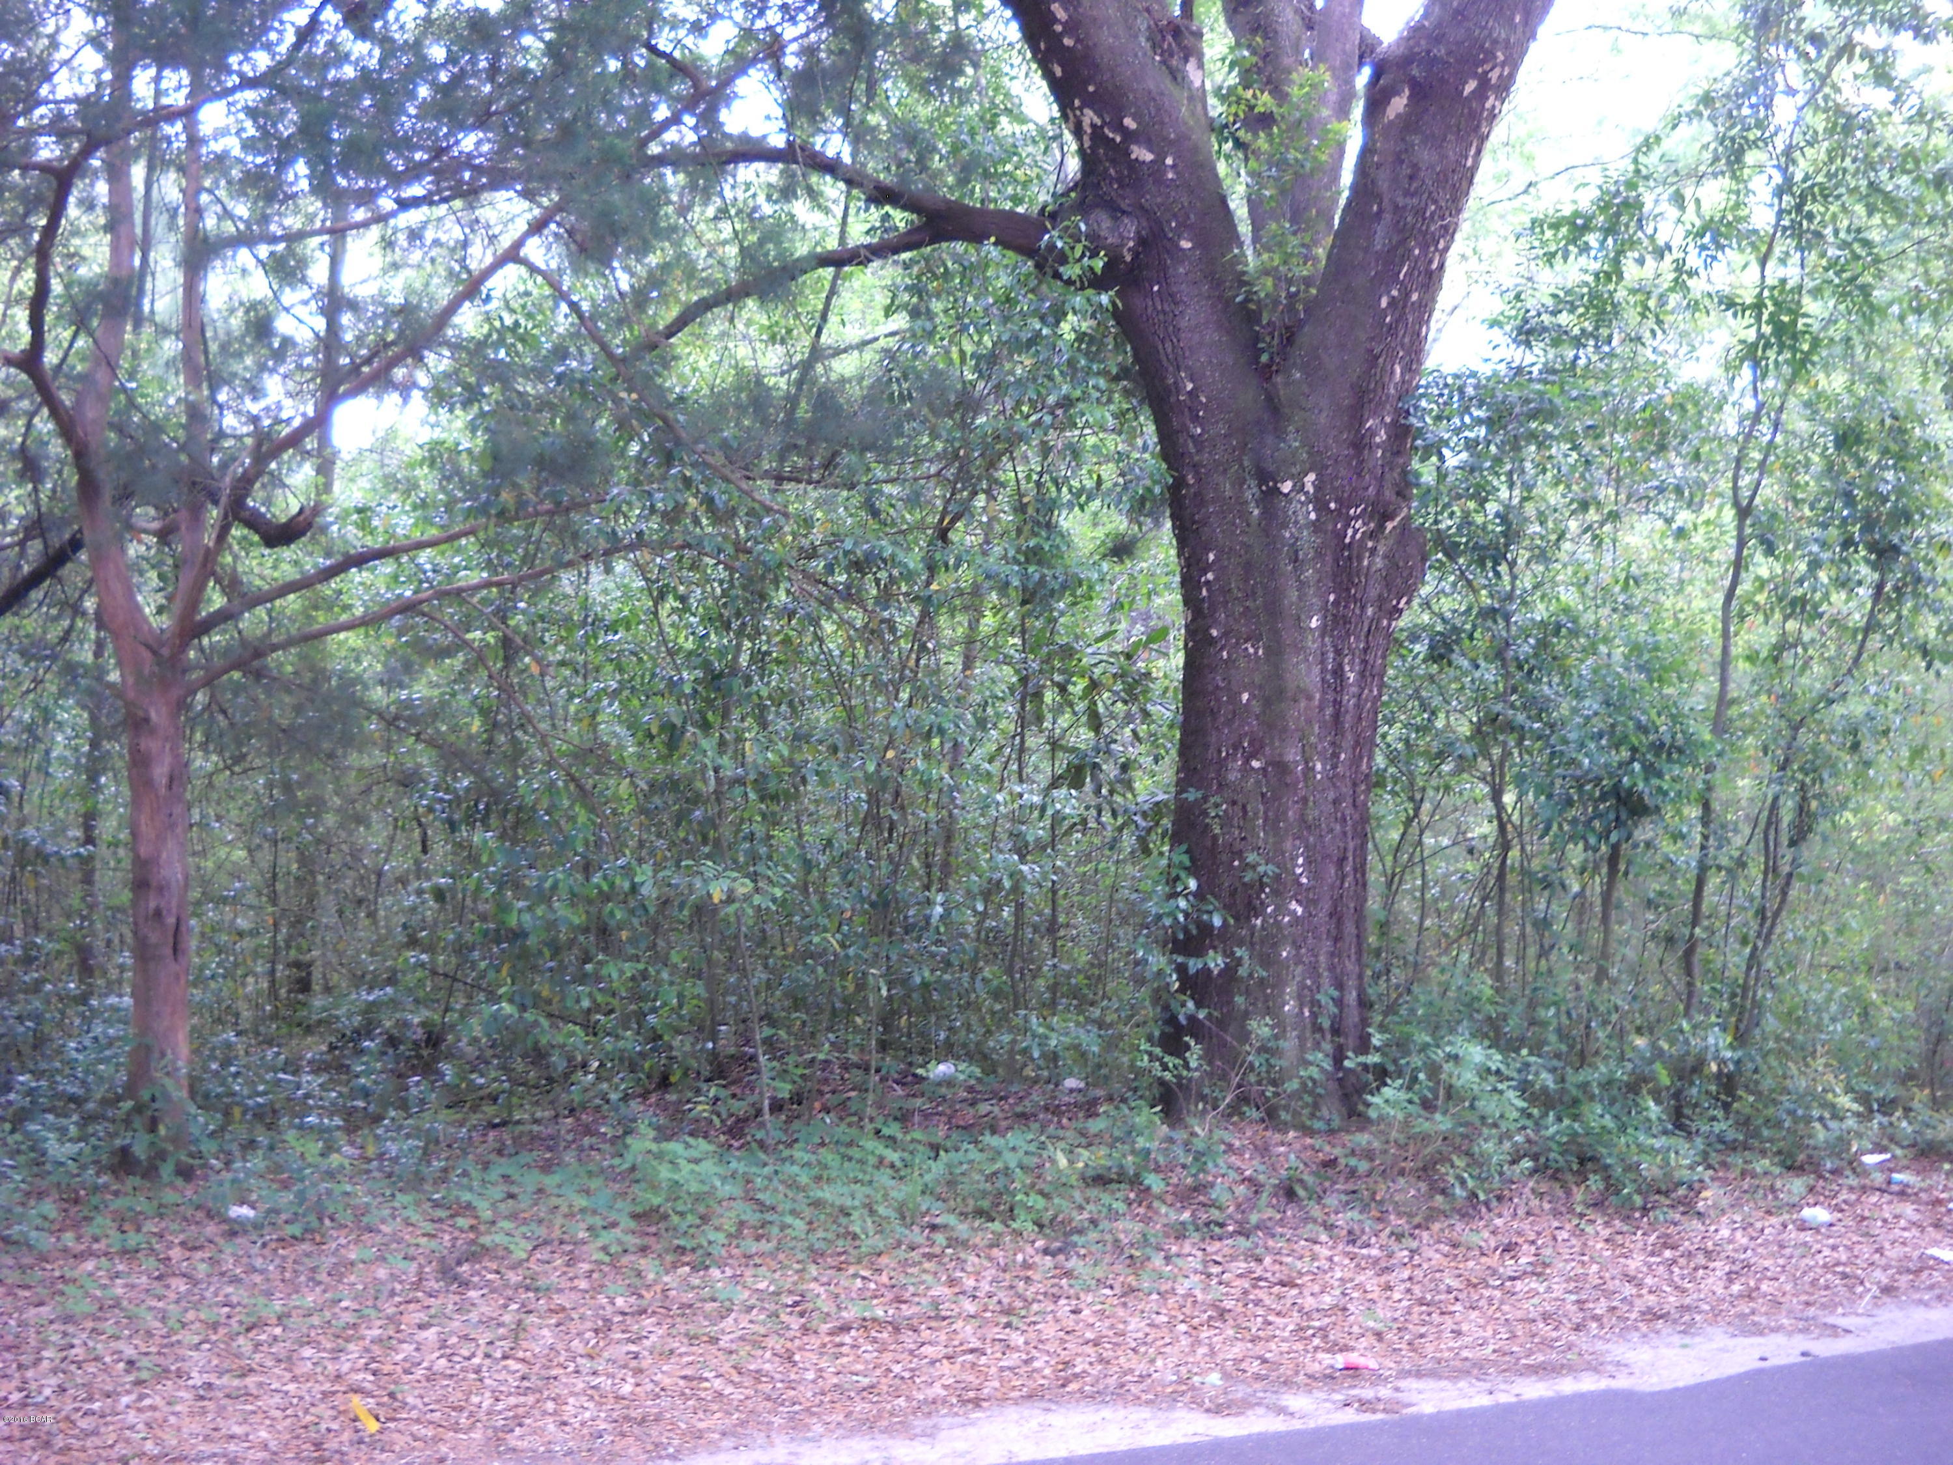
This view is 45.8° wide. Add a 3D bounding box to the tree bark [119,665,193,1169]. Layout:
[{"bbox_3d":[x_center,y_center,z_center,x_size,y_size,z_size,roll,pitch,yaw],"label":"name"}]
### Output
[{"bbox_3d":[-3.084,0.697,8.700,0.260,1.880,0.250,0,0,0],"label":"tree bark"}]

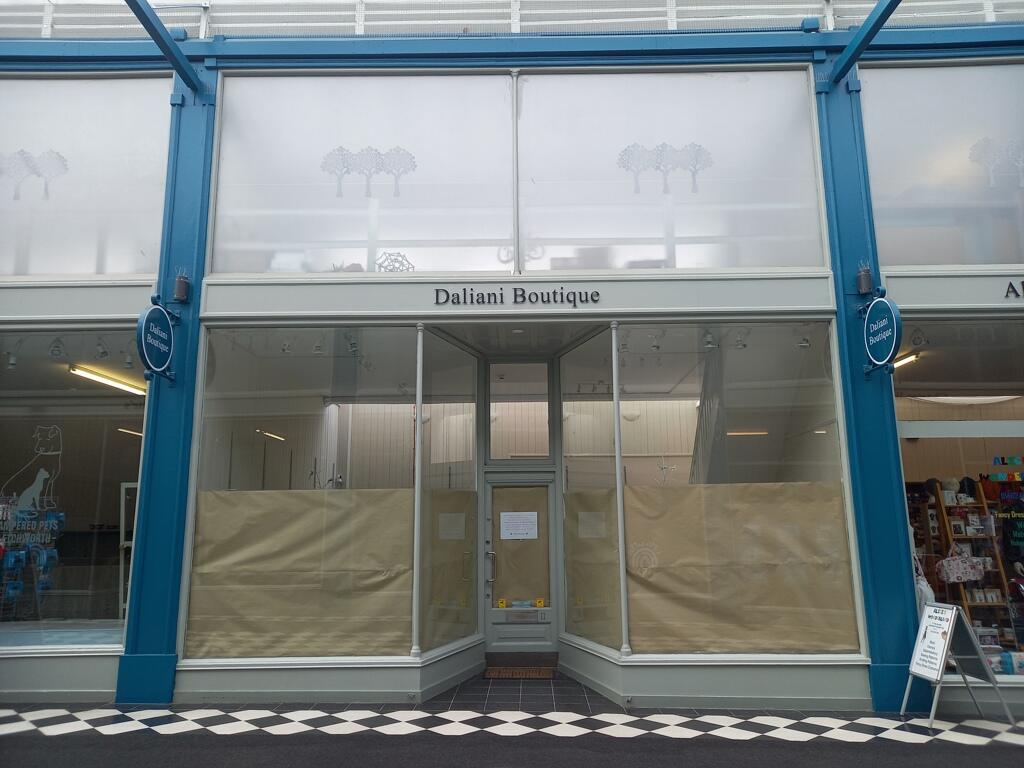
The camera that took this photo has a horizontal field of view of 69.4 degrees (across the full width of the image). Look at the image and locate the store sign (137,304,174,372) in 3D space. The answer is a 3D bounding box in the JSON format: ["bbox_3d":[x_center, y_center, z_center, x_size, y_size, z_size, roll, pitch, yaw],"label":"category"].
[{"bbox_3d":[-3.316,-0.403,6.923,0.065,0.620,0.600,-1,-11,2],"label":"store sign"}]

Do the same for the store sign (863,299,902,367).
[{"bbox_3d":[3.403,-0.470,6.816,0.065,0.620,0.600,0,-11,-1],"label":"store sign"}]

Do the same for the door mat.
[{"bbox_3d":[0.089,3.124,7.970,0.700,0.020,0.440,-1,-11,0],"label":"door mat"}]

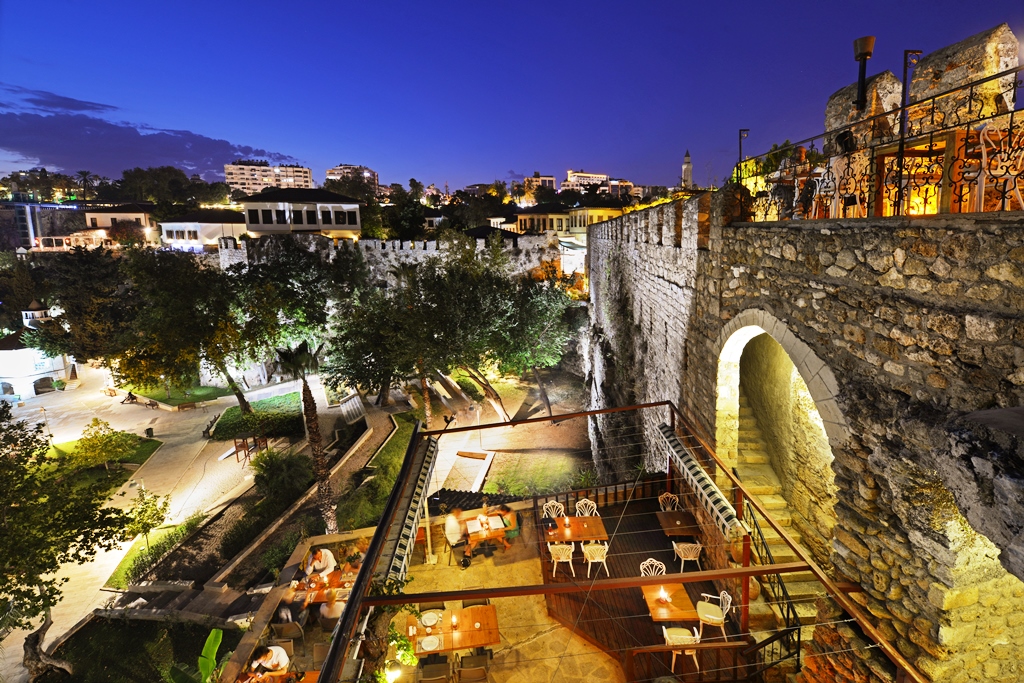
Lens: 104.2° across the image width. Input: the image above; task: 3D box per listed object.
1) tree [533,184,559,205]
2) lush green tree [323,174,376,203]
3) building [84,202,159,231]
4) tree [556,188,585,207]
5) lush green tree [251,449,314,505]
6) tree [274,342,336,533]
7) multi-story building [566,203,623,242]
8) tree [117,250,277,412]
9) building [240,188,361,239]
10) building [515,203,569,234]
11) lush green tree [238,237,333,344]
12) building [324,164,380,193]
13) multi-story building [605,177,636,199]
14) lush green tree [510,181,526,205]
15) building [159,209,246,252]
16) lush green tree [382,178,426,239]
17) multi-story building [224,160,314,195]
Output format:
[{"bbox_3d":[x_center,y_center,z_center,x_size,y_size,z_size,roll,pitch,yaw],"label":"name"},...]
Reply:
[{"bbox_3d":[8.319,-34.435,99.501,6.600,8.500,6.500,-1,15,0],"label":"tree"},{"bbox_3d":[-27.276,-22.846,68.343,8.600,10.500,8.600,-1,15,0],"label":"lush green tree"},{"bbox_3d":[-58.525,-17.988,61.276,8.800,6.000,7.000,-1,15,0],"label":"building"},{"bbox_3d":[14.357,-32.711,96.874,6.800,8.000,6.500,-1,15,0],"label":"tree"},{"bbox_3d":[-11.121,6.542,19.300,2.700,2.300,2.600,-10,16,-28],"label":"lush green tree"},{"bbox_3d":[-7.148,3.565,14.200,1.700,7.300,1.700,-6,14,-16],"label":"tree"},{"bbox_3d":[13.776,-18.057,62.000,8.500,6.600,6.500,-12,17,-35],"label":"multi-story building"},{"bbox_3d":[-25.031,-0.949,31.500,10.300,11.700,9.300,-10,16,-28],"label":"tree"},{"bbox_3d":[-25.294,-15.975,50.500,13.800,6.800,10.000,-4,14,-8],"label":"building"},{"bbox_3d":[4.734,-18.856,64.324,8.800,6.500,8.000,-1,15,0],"label":"building"},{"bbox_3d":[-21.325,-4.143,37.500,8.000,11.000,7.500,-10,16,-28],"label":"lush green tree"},{"bbox_3d":[-90.667,-89.819,225.000,18.000,20.000,21.000,2,14,15],"label":"building"},{"bbox_3d":[67.522,-92.479,249.758,15.500,17.000,13.000,-3,15,-10],"label":"multi-story building"},{"bbox_3d":[1.750,-38.068,105.756,4.300,8.500,4.300,-1,15,0],"label":"lush green tree"},{"bbox_3d":[-40.657,-14.822,54.927,11.500,6.300,8.000,-1,15,0],"label":"building"},{"bbox_3d":[-15.384,-18.461,57.000,6.200,9.300,6.000,-6,14,-16],"label":"lush green tree"},{"bbox_3d":[-137.659,-88.015,229.679,48.000,26.000,14.000,-6,16,-19],"label":"multi-story building"}]

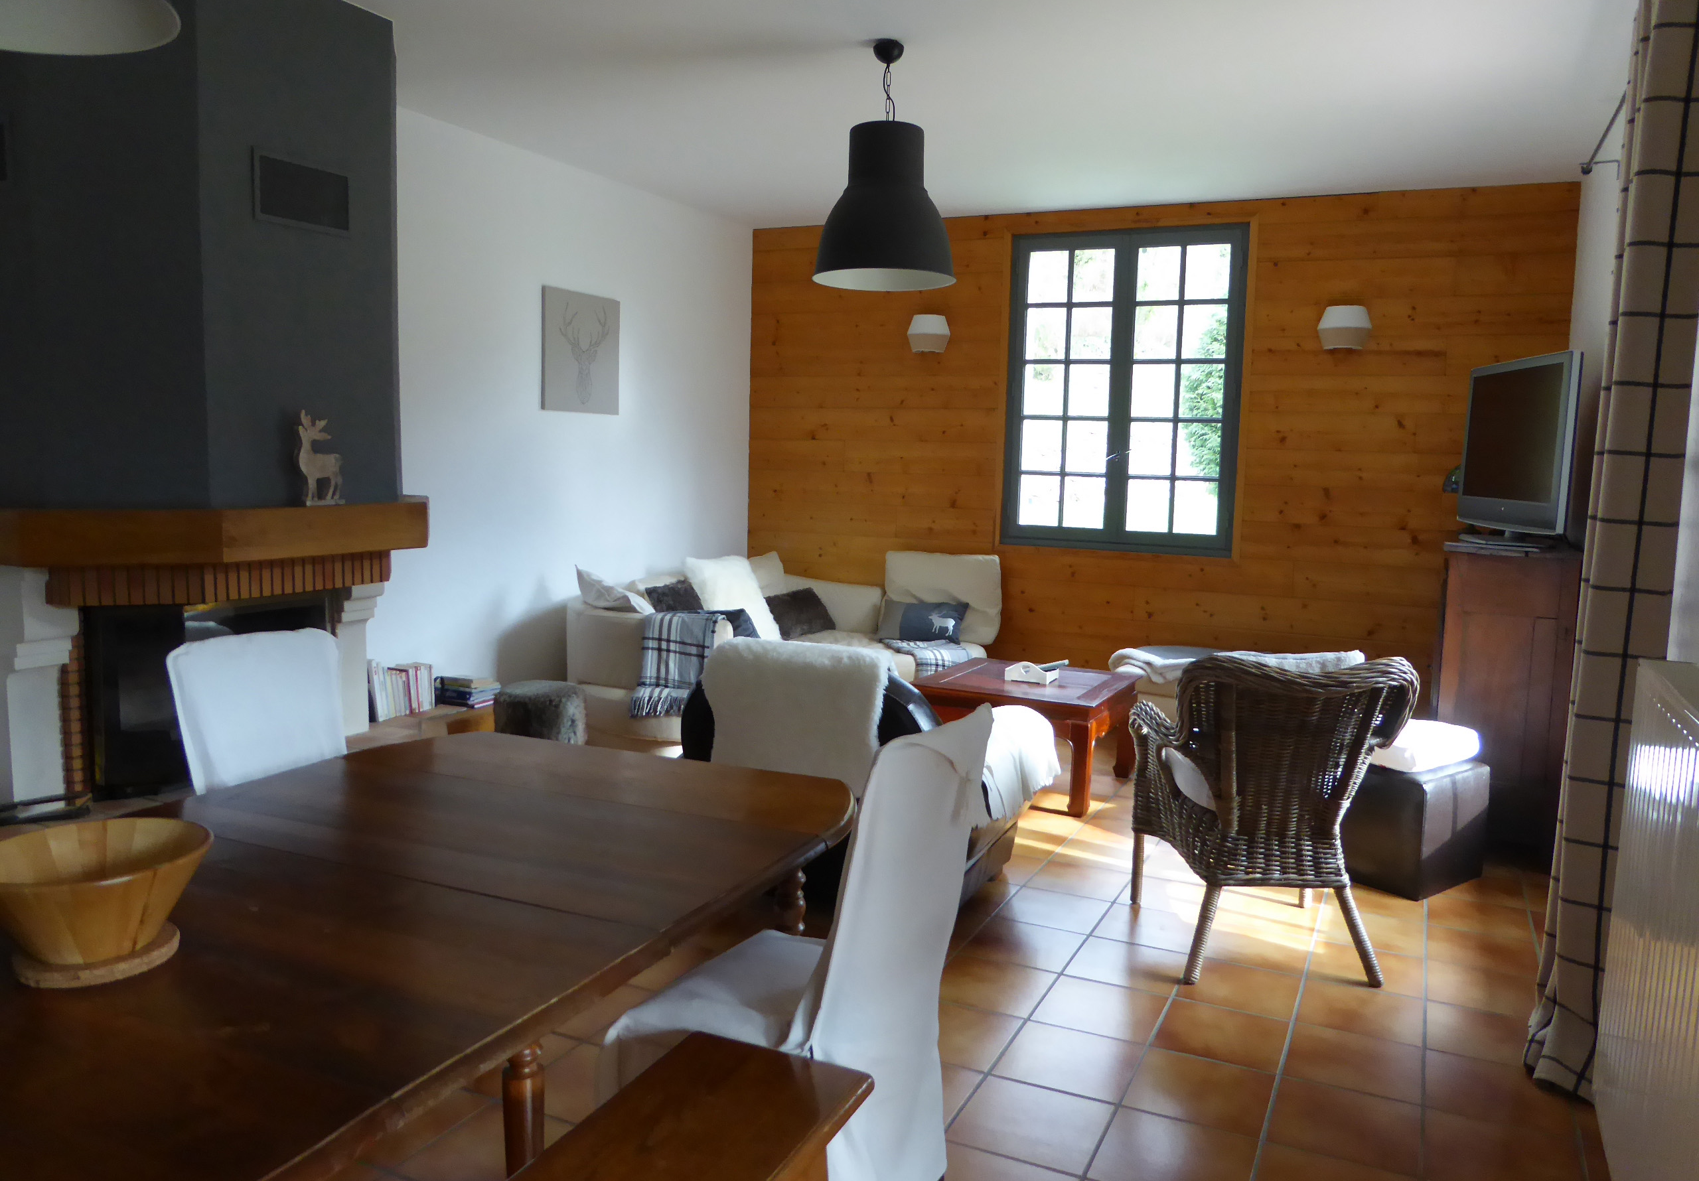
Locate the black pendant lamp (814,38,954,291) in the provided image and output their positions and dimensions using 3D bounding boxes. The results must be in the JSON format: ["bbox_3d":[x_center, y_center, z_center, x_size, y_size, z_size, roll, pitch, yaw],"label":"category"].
[{"bbox_3d":[0.122,-1.383,3.955,0.470,0.751,0.470,1,7,0],"label":"black pendant lamp"}]

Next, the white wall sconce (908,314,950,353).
[{"bbox_3d":[0.451,-1.470,7.004,0.240,0.210,0.110,5,8,25],"label":"white wall sconce"}]

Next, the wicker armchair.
[{"bbox_3d":[1.191,0.605,3.617,0.645,0.912,0.697,1,7,-1],"label":"wicker armchair"}]

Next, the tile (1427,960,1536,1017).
[{"bbox_3d":[1.743,1.096,3.351,0.295,0.010,0.295,4,7,25],"label":"tile"}]

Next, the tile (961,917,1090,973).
[{"bbox_3d":[0.515,1.044,3.596,0.295,0.010,0.295,4,7,25],"label":"tile"}]

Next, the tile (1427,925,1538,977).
[{"bbox_3d":[1.892,1.076,3.657,0.298,0.012,0.298,4,7,25],"label":"tile"}]

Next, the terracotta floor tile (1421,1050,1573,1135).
[{"bbox_3d":[1.481,1.154,2.805,0.295,0.010,0.295,4,7,25],"label":"terracotta floor tile"}]

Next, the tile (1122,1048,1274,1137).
[{"bbox_3d":[0.801,1.143,2.792,0.295,0.010,0.295,4,7,25],"label":"tile"}]

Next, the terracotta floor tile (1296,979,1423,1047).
[{"bbox_3d":[1.349,1.114,3.234,0.298,0.012,0.298,4,7,25],"label":"terracotta floor tile"}]

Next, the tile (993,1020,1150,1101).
[{"bbox_3d":[0.530,1.130,2.941,0.298,0.012,0.298,4,7,25],"label":"tile"}]

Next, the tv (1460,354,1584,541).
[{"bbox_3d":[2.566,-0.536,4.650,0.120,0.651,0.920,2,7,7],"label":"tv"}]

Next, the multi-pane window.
[{"bbox_3d":[1.469,-1.070,6.655,1.261,1.710,0.090,5,8,25],"label":"multi-pane window"}]

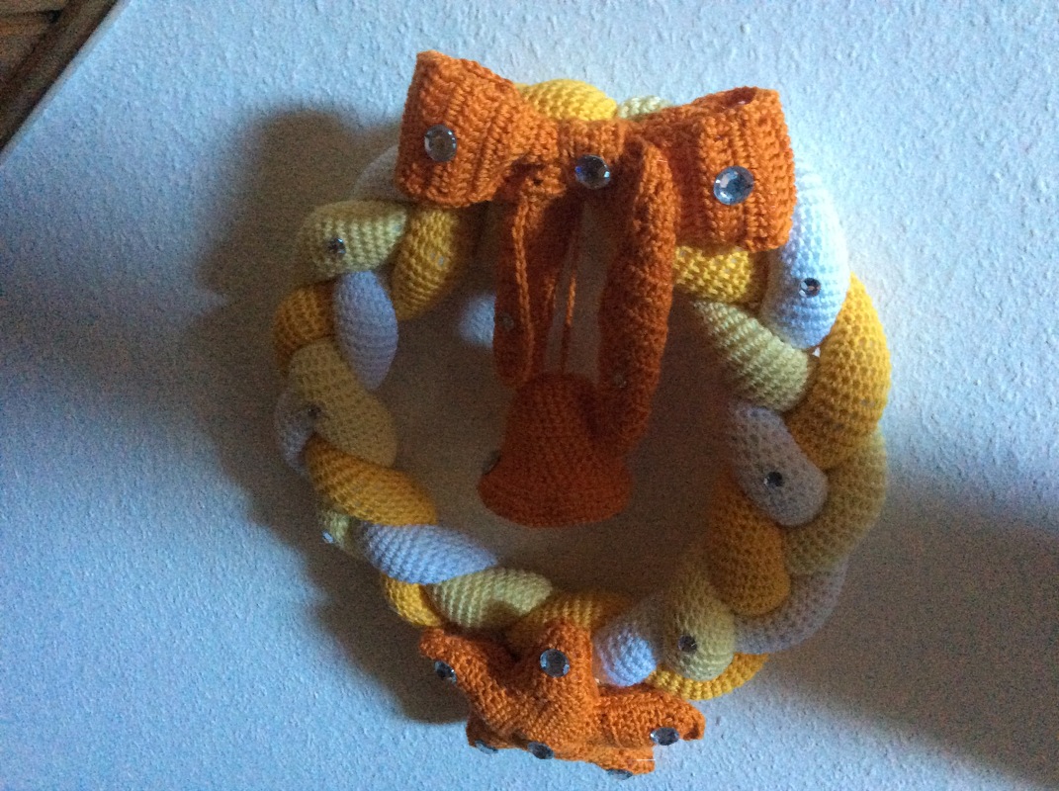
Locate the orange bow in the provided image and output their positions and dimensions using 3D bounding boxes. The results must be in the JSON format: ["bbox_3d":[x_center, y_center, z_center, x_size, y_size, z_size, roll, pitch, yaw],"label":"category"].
[{"bbox_3d":[0.030,-0.052,0.530,0.205,0.250,0.100,6,5,2],"label":"orange bow"}]

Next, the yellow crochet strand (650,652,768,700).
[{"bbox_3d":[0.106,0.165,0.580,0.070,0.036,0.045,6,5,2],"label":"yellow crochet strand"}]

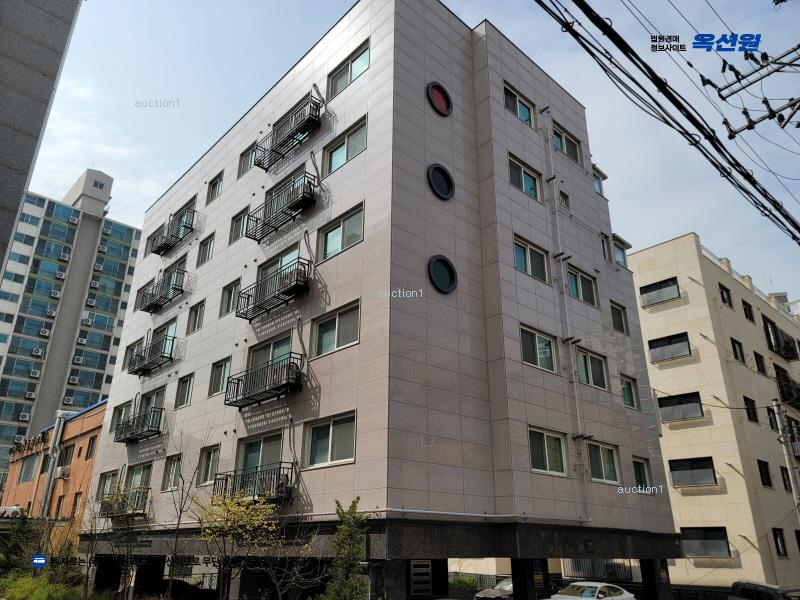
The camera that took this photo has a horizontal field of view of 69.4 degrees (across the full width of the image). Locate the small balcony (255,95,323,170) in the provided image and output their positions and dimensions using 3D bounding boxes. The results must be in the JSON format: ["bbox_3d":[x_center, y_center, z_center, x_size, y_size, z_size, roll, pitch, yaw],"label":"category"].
[{"bbox_3d":[-3.839,-5.641,19.735,0.493,0.881,3.443,20,-29,-39],"label":"small balcony"}]

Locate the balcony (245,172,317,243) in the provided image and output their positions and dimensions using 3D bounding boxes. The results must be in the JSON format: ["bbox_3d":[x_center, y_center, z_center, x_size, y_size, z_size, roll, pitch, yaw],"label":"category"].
[{"bbox_3d":[-3.847,-2.911,18.567,0.461,0.906,3.407,20,-29,-39],"label":"balcony"}]

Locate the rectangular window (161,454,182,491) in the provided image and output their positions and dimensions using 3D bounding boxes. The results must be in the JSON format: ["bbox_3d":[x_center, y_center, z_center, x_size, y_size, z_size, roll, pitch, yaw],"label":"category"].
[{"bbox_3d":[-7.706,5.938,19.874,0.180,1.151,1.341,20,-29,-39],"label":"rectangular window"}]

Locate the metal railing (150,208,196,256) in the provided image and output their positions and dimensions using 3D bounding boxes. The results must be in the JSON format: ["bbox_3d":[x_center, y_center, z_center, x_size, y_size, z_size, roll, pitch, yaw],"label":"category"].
[{"bbox_3d":[-10.019,-2.959,25.550,0.462,0.894,3.507,20,-28,-39],"label":"metal railing"}]

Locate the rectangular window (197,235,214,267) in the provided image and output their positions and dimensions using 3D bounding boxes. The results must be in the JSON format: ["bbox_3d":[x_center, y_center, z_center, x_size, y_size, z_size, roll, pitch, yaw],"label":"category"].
[{"bbox_3d":[-7.548,-1.904,22.767,0.150,1.172,1.302,20,-28,-39],"label":"rectangular window"}]

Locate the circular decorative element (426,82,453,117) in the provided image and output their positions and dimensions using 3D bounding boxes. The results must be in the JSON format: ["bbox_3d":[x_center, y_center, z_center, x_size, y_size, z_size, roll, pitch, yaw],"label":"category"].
[{"bbox_3d":[1.210,-6.029,17.367,1.103,1.103,0.150,20,-30,-39],"label":"circular decorative element"}]

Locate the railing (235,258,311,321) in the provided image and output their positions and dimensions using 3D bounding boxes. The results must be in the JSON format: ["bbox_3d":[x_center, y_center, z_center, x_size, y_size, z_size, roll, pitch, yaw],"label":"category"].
[{"bbox_3d":[-3.877,-0.261,17.490,0.461,0.906,3.407,20,-29,-39],"label":"railing"}]

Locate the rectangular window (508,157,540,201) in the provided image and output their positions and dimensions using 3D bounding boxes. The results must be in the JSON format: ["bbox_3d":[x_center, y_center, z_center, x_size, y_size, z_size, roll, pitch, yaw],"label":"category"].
[{"bbox_3d":[4.006,-3.831,18.536,1.731,1.147,0.150,20,-30,-39],"label":"rectangular window"}]

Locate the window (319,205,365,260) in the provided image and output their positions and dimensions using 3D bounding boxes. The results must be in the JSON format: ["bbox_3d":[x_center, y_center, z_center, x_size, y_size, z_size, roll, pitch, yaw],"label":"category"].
[{"bbox_3d":[-1.591,-1.776,16.038,0.180,1.189,2.171,20,-29,-39],"label":"window"}]

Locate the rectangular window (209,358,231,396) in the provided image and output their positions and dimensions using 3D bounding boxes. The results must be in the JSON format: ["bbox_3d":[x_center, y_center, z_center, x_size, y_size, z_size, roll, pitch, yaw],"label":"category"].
[{"bbox_3d":[-5.819,2.569,18.930,0.150,1.171,1.279,20,-28,-39],"label":"rectangular window"}]

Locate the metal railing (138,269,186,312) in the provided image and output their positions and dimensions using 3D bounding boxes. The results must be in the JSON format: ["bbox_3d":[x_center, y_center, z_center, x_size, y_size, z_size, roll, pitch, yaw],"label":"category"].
[{"bbox_3d":[-10.256,-0.351,25.046,0.493,0.881,3.466,20,-29,-39],"label":"metal railing"}]

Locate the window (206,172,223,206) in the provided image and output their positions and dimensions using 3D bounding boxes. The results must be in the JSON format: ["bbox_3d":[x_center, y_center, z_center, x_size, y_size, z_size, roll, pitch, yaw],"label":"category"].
[{"bbox_3d":[-7.705,-4.621,24.352,0.150,1.187,1.350,20,-29,-39],"label":"window"}]

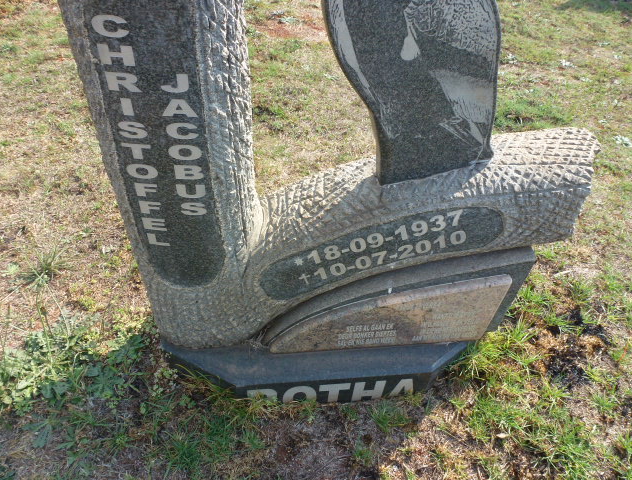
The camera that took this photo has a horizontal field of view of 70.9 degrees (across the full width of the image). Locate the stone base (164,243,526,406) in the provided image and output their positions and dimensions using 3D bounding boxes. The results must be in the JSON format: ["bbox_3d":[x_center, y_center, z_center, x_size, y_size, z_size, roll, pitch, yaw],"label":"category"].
[{"bbox_3d":[0.068,0.211,1.401,1.089,0.477,0.410,-2,41,-8],"label":"stone base"}]

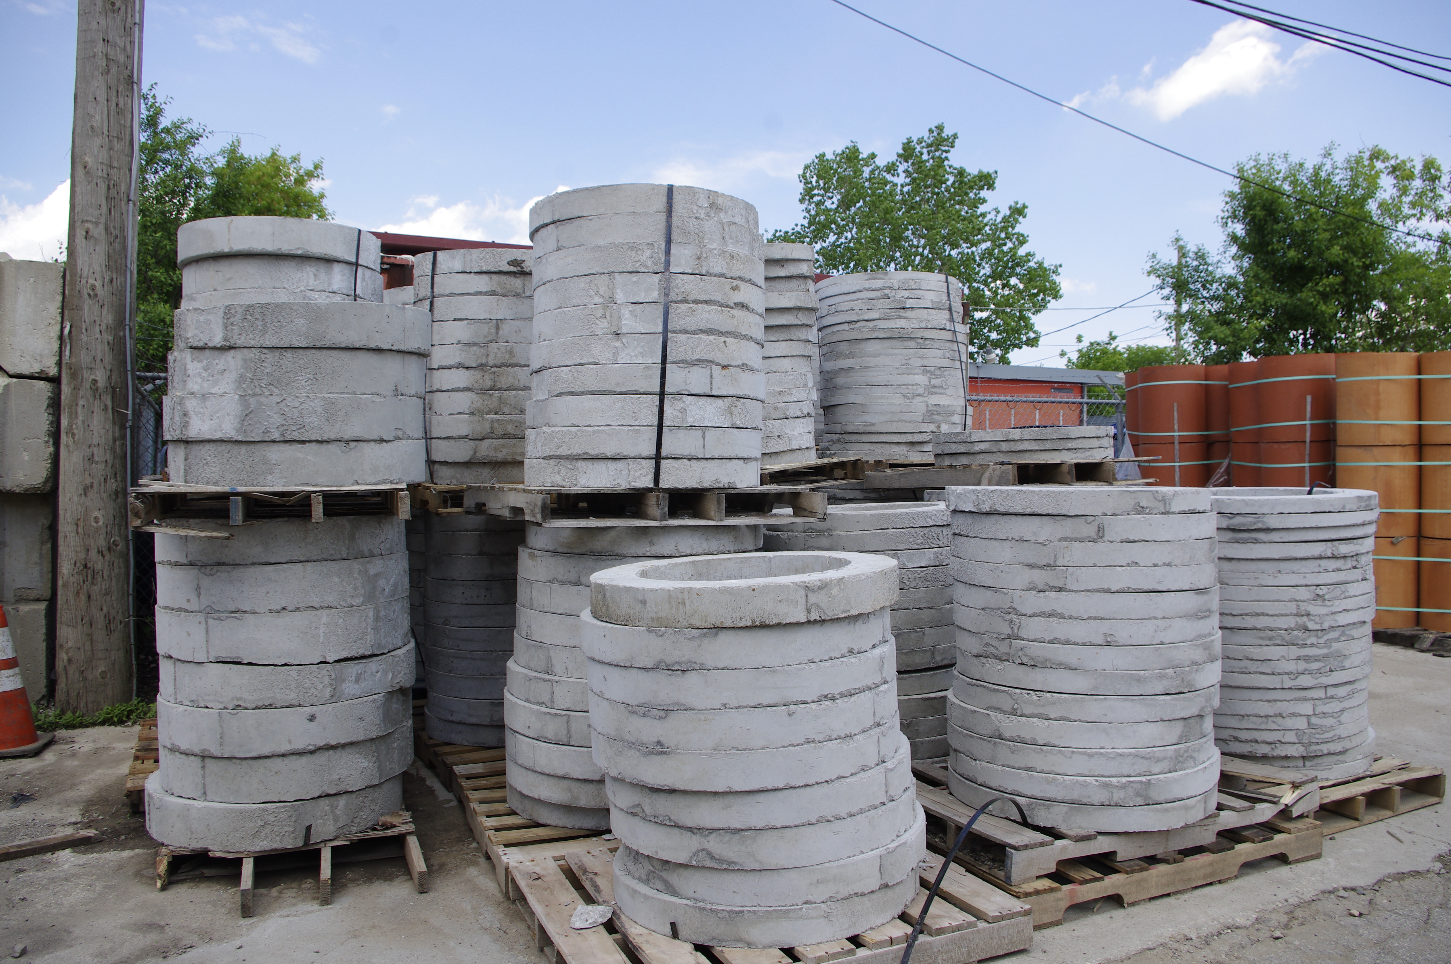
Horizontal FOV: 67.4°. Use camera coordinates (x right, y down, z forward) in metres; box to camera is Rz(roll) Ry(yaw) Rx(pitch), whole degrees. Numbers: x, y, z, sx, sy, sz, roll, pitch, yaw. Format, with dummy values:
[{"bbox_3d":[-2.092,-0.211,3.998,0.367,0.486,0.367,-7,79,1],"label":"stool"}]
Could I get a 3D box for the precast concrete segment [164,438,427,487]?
[{"bbox_3d":[-1.526,-0.065,3.919,0.860,0.151,0.860,-1,1,0],"label":"precast concrete segment"}]

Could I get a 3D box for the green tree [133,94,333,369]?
[{"bbox_3d":[-5.500,-1.551,11.970,2.600,5.500,2.600,0,1,0],"label":"green tree"}]

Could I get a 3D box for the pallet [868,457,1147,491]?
[{"bbox_3d":[1.507,-0.038,5.880,1.016,0.120,1.219,-2,0,-29],"label":"pallet"}]

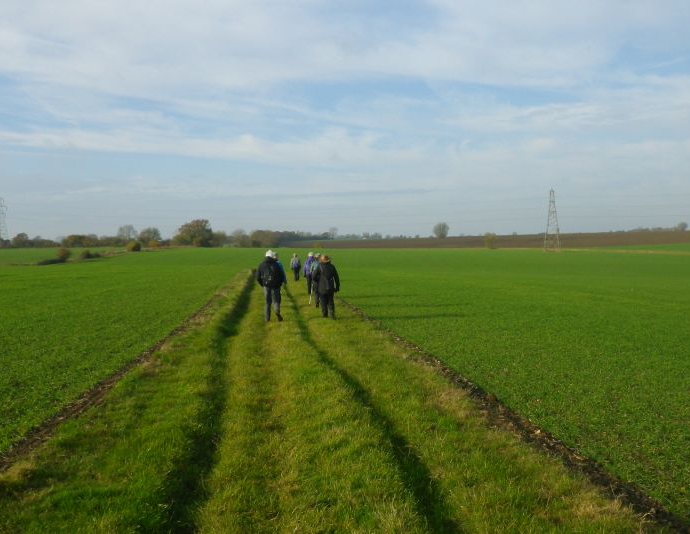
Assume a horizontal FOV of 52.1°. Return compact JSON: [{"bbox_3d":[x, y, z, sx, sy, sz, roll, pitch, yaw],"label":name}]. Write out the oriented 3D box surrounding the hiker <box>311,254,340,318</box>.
[{"bbox_3d":[-0.475,0.526,18.100,0.660,1.632,0.520,0,2,-7],"label":"hiker"}]

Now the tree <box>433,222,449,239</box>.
[{"bbox_3d":[54.623,-20.533,400.000,9.075,9.075,8.500,0,2,0],"label":"tree"}]

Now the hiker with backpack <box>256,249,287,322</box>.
[{"bbox_3d":[-1.810,0.465,17.200,0.650,1.744,0.580,0,2,-7],"label":"hiker with backpack"}]

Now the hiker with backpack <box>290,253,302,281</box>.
[{"bbox_3d":[-2.924,0.033,42.300,0.600,1.650,0.500,0,2,-7],"label":"hiker with backpack"}]

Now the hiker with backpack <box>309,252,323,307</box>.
[{"bbox_3d":[-0.813,0.410,21.400,0.550,1.651,0.520,0,2,-7],"label":"hiker with backpack"}]

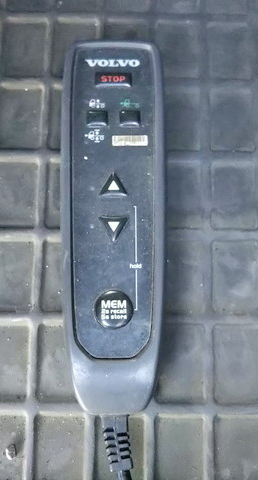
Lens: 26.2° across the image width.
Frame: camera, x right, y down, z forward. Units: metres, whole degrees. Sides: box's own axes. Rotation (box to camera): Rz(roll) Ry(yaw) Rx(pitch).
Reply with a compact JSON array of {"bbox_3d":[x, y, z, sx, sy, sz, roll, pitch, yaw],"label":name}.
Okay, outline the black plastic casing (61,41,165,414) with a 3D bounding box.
[{"bbox_3d":[-0.008,-0.015,0.292,0.055,0.028,0.200,-1,76,0],"label":"black plastic casing"}]

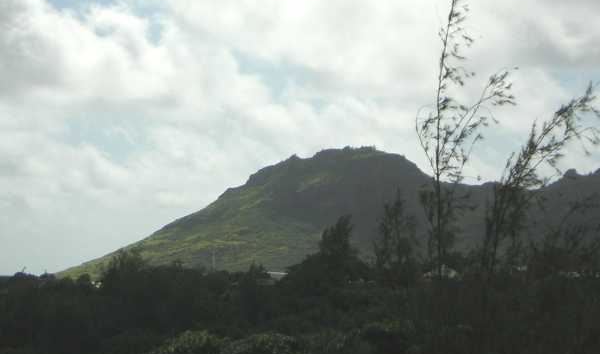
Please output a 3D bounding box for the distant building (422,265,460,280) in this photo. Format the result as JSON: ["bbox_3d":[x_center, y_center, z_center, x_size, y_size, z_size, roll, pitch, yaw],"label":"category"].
[{"bbox_3d":[29.829,20.132,380.000,8.200,3.600,7.000,0,-3,0],"label":"distant building"}]

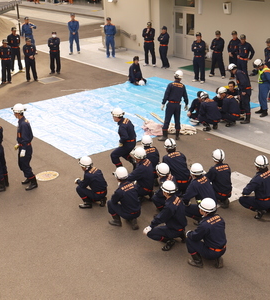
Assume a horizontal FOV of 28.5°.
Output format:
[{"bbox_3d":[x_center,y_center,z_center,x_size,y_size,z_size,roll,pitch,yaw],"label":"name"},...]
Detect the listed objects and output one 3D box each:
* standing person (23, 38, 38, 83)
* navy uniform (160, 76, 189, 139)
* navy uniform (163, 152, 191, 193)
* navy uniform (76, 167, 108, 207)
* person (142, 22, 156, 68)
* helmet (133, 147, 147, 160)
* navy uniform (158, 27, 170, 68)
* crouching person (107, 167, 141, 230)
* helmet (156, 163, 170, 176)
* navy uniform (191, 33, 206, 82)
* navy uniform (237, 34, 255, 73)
[{"bbox_3d":[-4.058,-3.488,20.600,0.500,1.690,0.380,-11,22,-21],"label":"standing person"},{"bbox_3d":[1.036,-1.150,13.839,0.700,1.800,0.450,0,21,6],"label":"navy uniform"},{"bbox_3d":[0.807,0.467,10.333,0.560,0.820,0.660,-12,23,-23],"label":"navy uniform"},{"bbox_3d":[-0.835,0.697,10.408,0.600,0.800,0.470,7,23,23],"label":"navy uniform"},{"bbox_3d":[0.552,-4.315,21.738,0.560,1.760,0.380,-2,21,3],"label":"person"},{"bbox_3d":[0.098,0.069,9.850,0.280,0.170,0.225,12,25,32],"label":"helmet"},{"bbox_3d":[1.164,-4.185,21.700,0.500,1.690,0.400,10,24,31],"label":"navy uniform"},{"bbox_3d":[-0.211,0.811,9.672,0.720,1.120,0.570,17,27,41],"label":"crouching person"},{"bbox_3d":[0.514,0.363,9.751,0.290,0.190,0.250,-2,19,23],"label":"helmet"},{"bbox_3d":[2.265,-3.263,18.750,0.500,1.760,0.380,7,23,23],"label":"navy uniform"},{"bbox_3d":[4.008,-3.334,19.512,0.640,1.740,0.380,10,24,29],"label":"navy uniform"}]

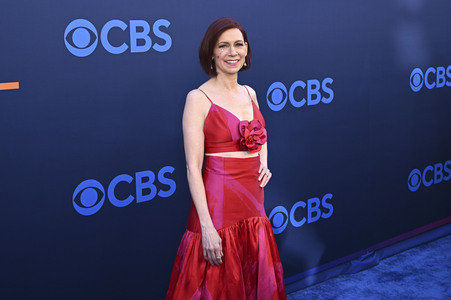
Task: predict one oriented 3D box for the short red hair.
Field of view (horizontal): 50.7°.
[{"bbox_3d":[0.000,-0.424,1.960,0.210,0.236,0.225,-5,9,-15],"label":"short red hair"}]

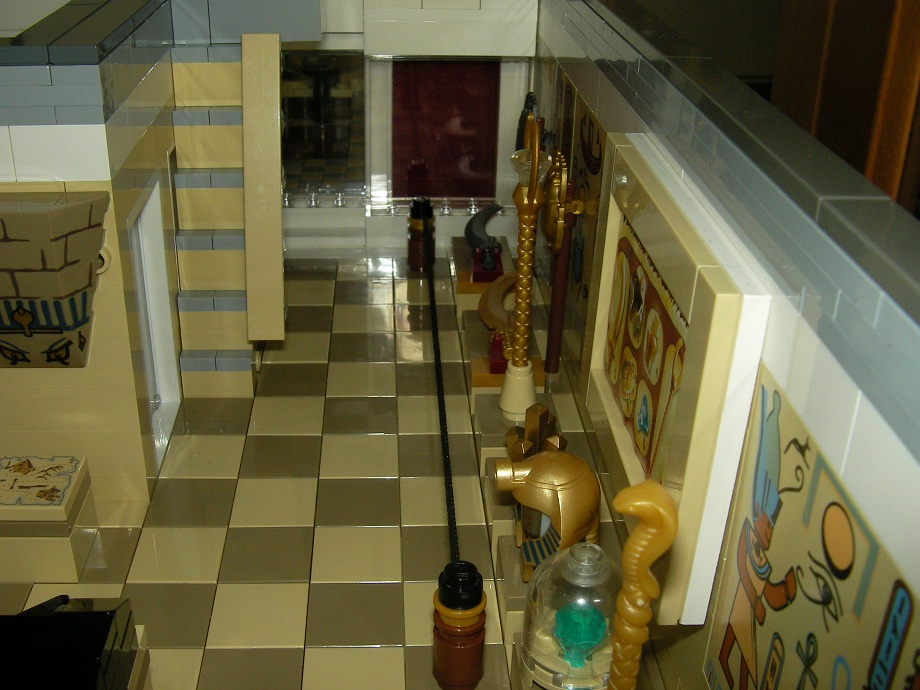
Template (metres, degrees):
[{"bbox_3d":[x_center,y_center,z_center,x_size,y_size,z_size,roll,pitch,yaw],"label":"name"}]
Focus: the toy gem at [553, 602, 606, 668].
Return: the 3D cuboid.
[{"bbox_3d":[0.017,0.041,0.142,0.008,0.009,0.008,0,27,-5],"label":"toy gem"}]

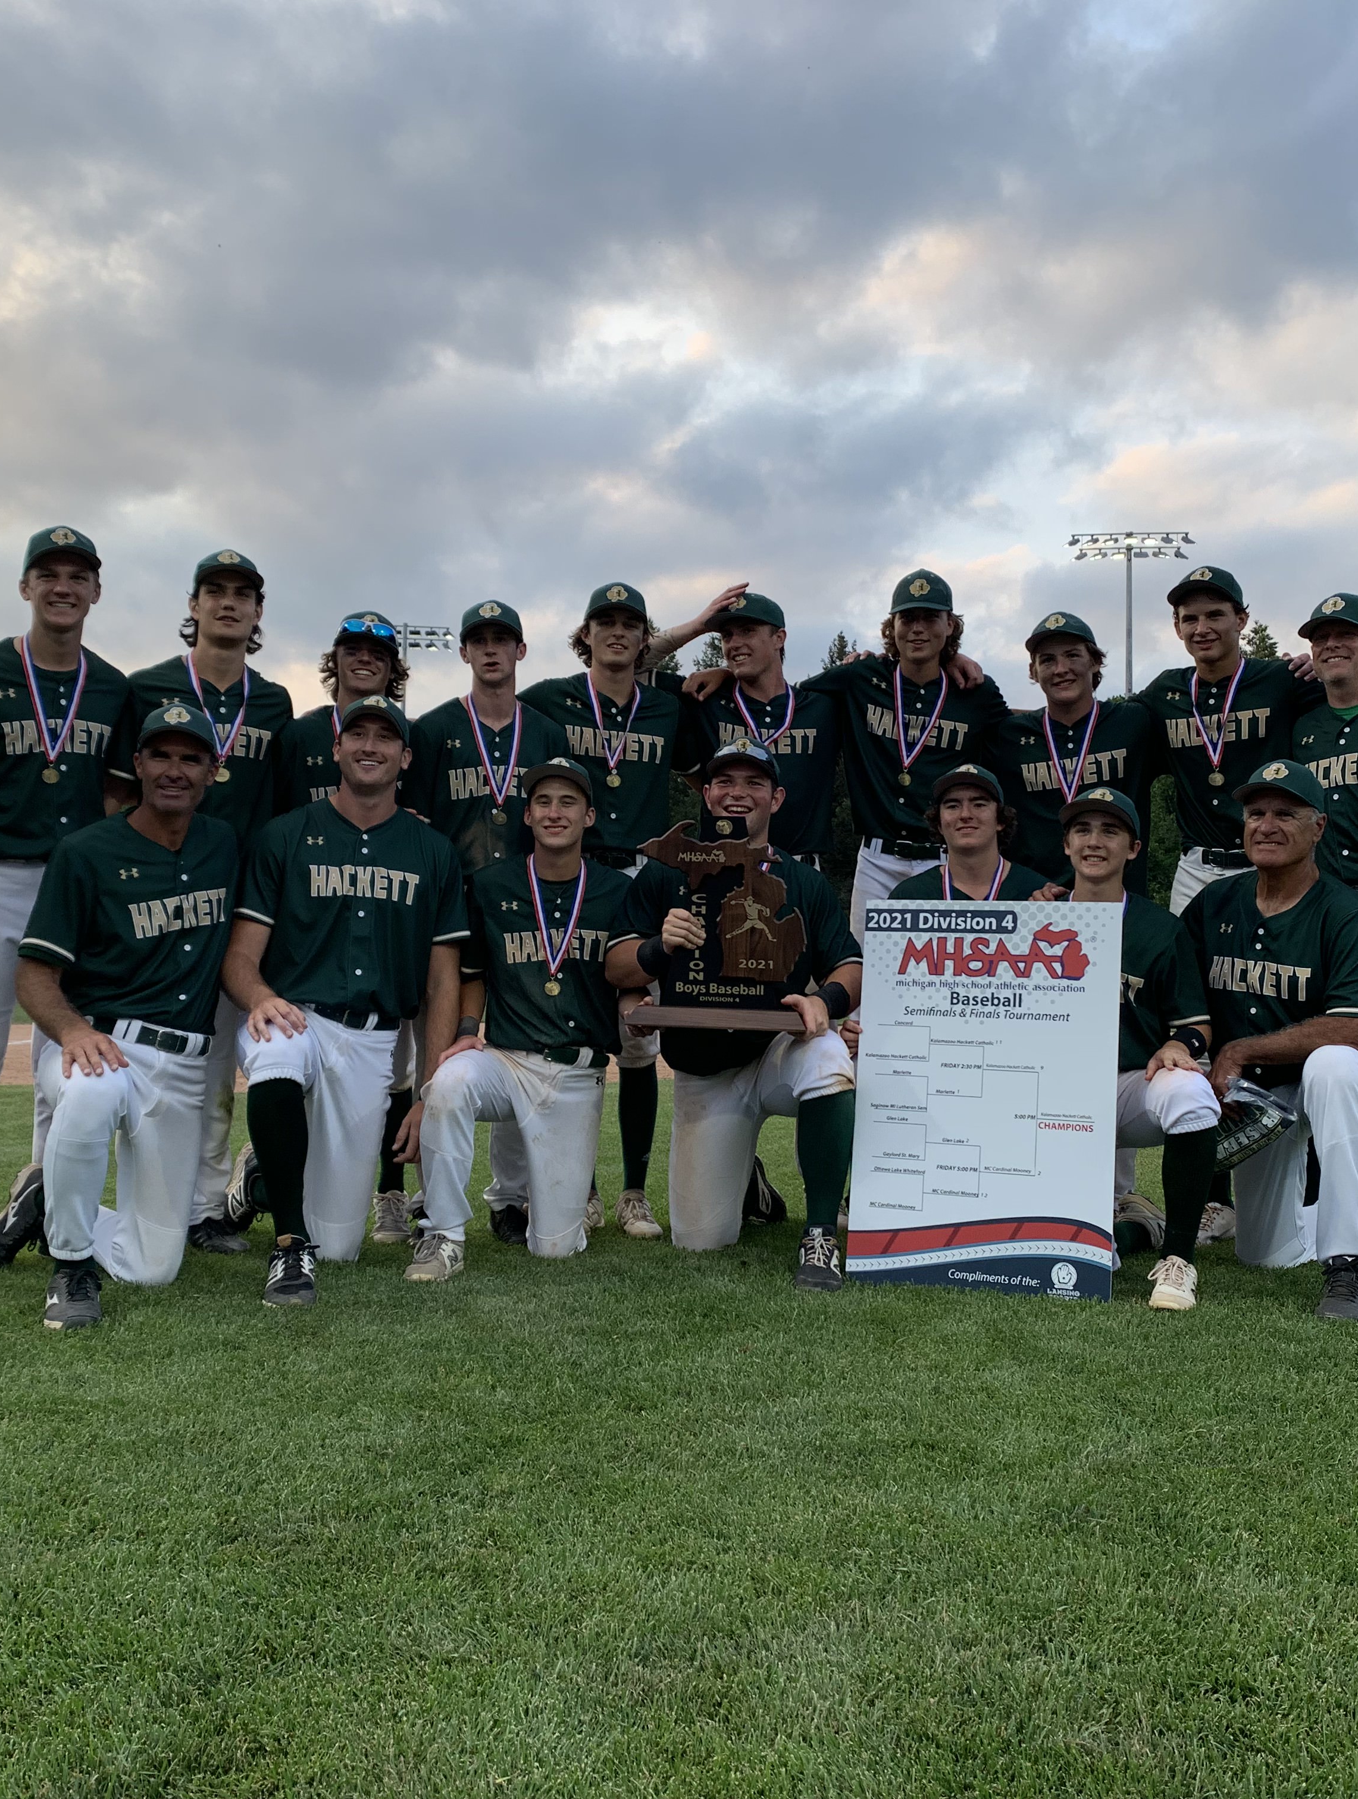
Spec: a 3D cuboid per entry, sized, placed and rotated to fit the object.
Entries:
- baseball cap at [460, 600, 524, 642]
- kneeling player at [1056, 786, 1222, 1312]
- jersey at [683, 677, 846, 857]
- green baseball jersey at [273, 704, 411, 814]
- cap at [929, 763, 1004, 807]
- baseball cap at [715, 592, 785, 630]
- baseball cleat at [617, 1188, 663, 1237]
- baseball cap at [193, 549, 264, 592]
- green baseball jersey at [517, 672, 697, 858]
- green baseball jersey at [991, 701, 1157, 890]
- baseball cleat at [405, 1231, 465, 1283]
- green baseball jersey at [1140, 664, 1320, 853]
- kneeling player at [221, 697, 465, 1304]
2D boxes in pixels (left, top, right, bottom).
[{"bbox_3d":[-0.519,-0.773,5.020,0.180,0.130,0.265,1,-6,-3],"label":"baseball cap"},{"bbox_3d":[1.080,0.324,4.460,0.520,1.220,0.830,-1,-3,25],"label":"kneeling player"},{"bbox_3d":[0.249,-0.361,5.224,0.500,0.560,0.280,1,-3,-2],"label":"jersey"},{"bbox_3d":[-0.895,-0.259,5.020,0.500,0.620,0.270,1,-3,-12],"label":"green baseball jersey"},{"bbox_3d":[0.717,-0.283,4.490,0.180,0.130,0.250,0,-3,16],"label":"cap"},{"bbox_3d":[0.189,-0.785,4.900,0.175,0.130,0.255,-2,-4,36],"label":"baseball cap"},{"bbox_3d":[-0.111,0.873,4.980,0.110,0.120,0.300,2,-3,-11],"label":"baseball cleat"},{"bbox_3d":[-1.231,-0.890,4.928,0.180,0.140,0.270,1,-11,-18],"label":"baseball cap"},{"bbox_3d":[-0.198,-0.383,5.080,0.540,0.540,0.290,1,-3,-2],"label":"green baseball jersey"},{"bbox_3d":[1.106,-0.289,5.050,0.510,0.550,0.290,1,-3,12],"label":"green baseball jersey"},{"bbox_3d":[-0.590,0.858,4.400,0.105,0.120,0.290,0,-3,12],"label":"baseball cleat"},{"bbox_3d":[1.556,-0.400,5.030,0.570,0.550,0.290,0,-3,18],"label":"green baseball jersey"},{"bbox_3d":[-0.857,0.213,4.577,0.582,1.430,1.060,1,-3,-12],"label":"kneeling player"}]

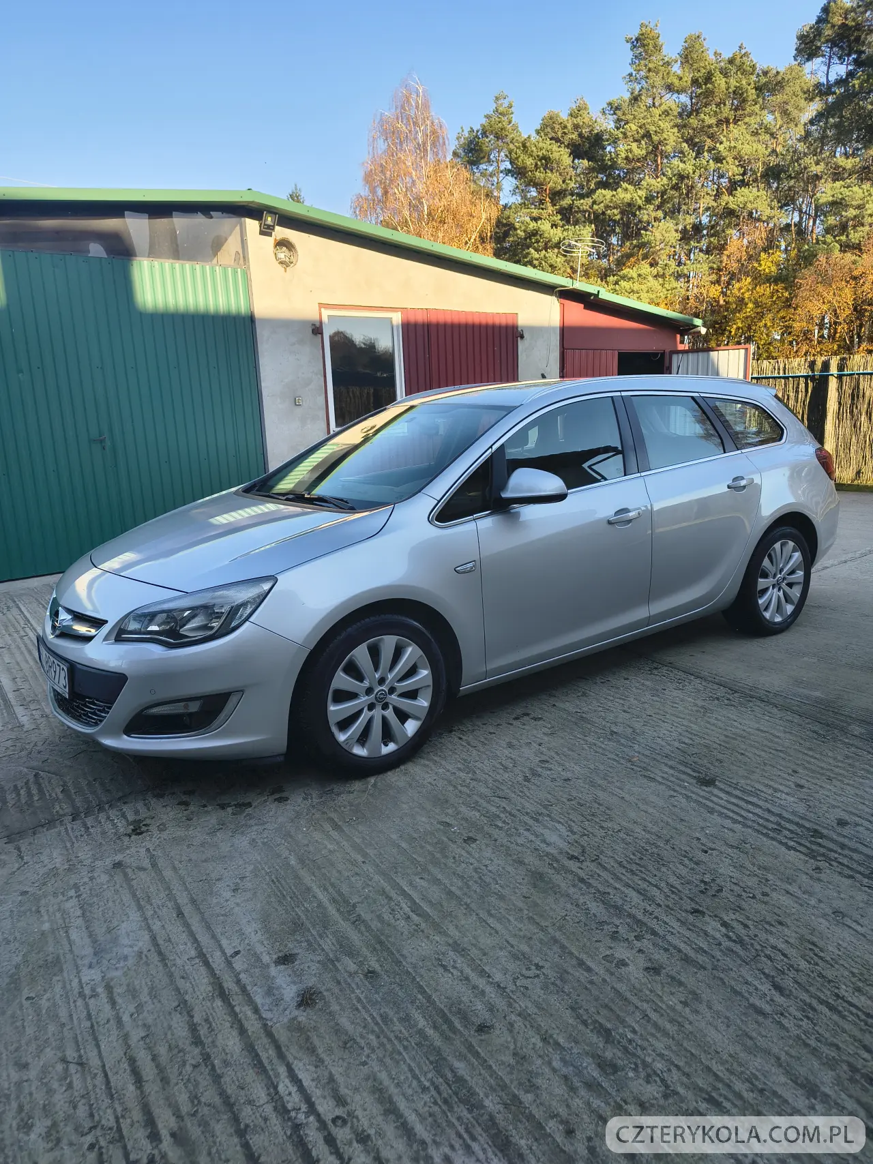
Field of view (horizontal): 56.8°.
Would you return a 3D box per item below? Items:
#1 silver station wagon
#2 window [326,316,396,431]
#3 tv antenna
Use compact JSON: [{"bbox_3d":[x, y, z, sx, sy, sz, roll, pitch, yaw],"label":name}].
[{"bbox_3d":[0.384,-0.351,4.451,4.700,1.500,1.860,-12,16,-35],"label":"silver station wagon"},{"bbox_3d":[-0.831,-2.365,9.127,0.920,1.220,0.060,-13,17,-38],"label":"window"},{"bbox_3d":[1.937,-4.228,10.644,0.550,0.580,0.520,-2,13,1],"label":"tv antenna"}]

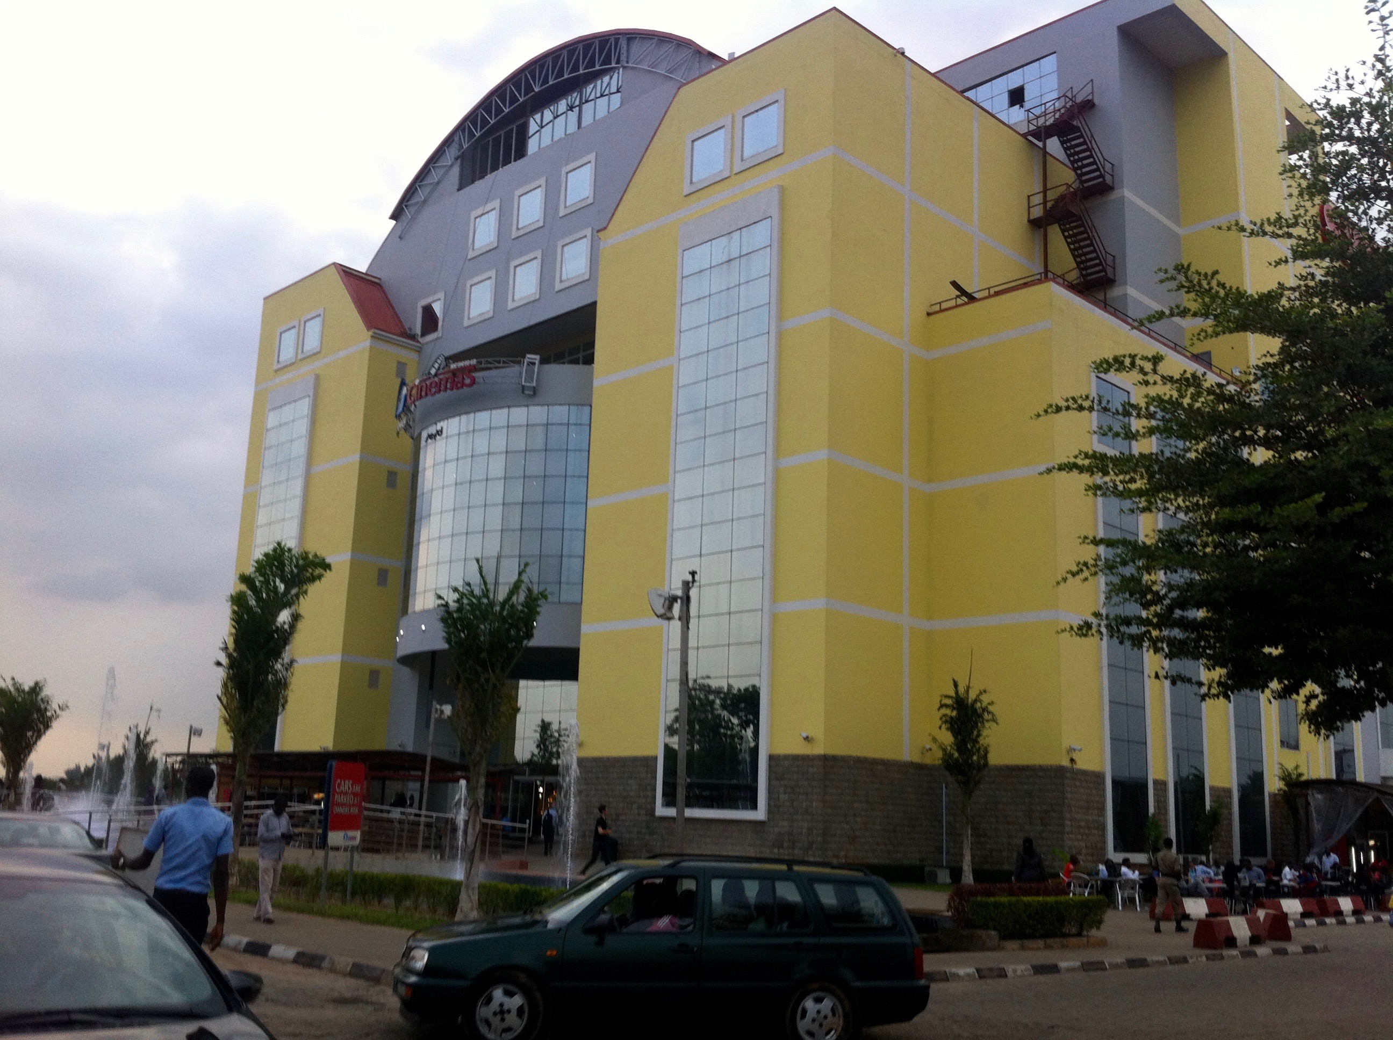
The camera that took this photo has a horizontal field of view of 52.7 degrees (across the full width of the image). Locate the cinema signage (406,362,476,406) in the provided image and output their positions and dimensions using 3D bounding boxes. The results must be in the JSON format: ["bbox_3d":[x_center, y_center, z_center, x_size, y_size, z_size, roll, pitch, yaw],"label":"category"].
[{"bbox_3d":[-10.316,-5.459,56.767,4.120,0.978,0.400,-9,-17,40],"label":"cinema signage"}]

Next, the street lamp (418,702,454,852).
[{"bbox_3d":[-7.804,7.700,41.764,0.700,4.607,0.400,0,-13,10],"label":"street lamp"}]

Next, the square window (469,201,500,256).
[{"bbox_3d":[-9.732,-13.361,64.661,2.163,2.235,0.200,-11,-18,44],"label":"square window"}]

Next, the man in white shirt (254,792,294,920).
[{"bbox_3d":[-5.997,4.805,20.032,0.480,1.749,0.380,11,-15,-36],"label":"man in white shirt"}]

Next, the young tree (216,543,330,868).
[{"bbox_3d":[-8.550,3.754,27.838,2.100,6.793,2.000,6,-13,-17],"label":"young tree"}]

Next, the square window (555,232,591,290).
[{"bbox_3d":[-5.135,-10.889,58.881,2.100,2.200,0.200,-10,-17,44],"label":"square window"}]

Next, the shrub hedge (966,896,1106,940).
[{"bbox_3d":[5.107,6.005,21.352,2.600,0.640,0.800,13,-17,-41],"label":"shrub hedge"}]

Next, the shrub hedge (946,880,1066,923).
[{"bbox_3d":[5.518,6.802,25.047,0.650,0.700,3.300,-10,-17,43],"label":"shrub hedge"}]

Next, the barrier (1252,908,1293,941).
[{"bbox_3d":[10.143,7.171,24.941,0.470,0.480,1.150,1,-12,5],"label":"barrier"}]

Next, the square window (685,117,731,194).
[{"bbox_3d":[0.425,-12.906,49.796,2.266,2.348,0.200,-11,-18,44],"label":"square window"}]

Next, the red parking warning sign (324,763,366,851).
[{"bbox_3d":[-6.160,4.986,24.642,0.150,1.502,0.750,-5,-15,28],"label":"red parking warning sign"}]

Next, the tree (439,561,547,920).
[{"bbox_3d":[-3.277,3.388,22.029,1.500,5.554,1.500,2,-12,0],"label":"tree"}]

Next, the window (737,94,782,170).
[{"bbox_3d":[2.386,-14.597,52.921,0.200,2.598,2.510,13,-17,-42],"label":"window"}]

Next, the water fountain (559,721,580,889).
[{"bbox_3d":[-2.537,5.701,28.174,0.420,3.293,0.420,2,-12,0],"label":"water fountain"}]

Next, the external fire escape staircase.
[{"bbox_3d":[15.994,-14.491,60.120,3.720,10.490,2.067,13,-17,-42],"label":"external fire escape staircase"}]

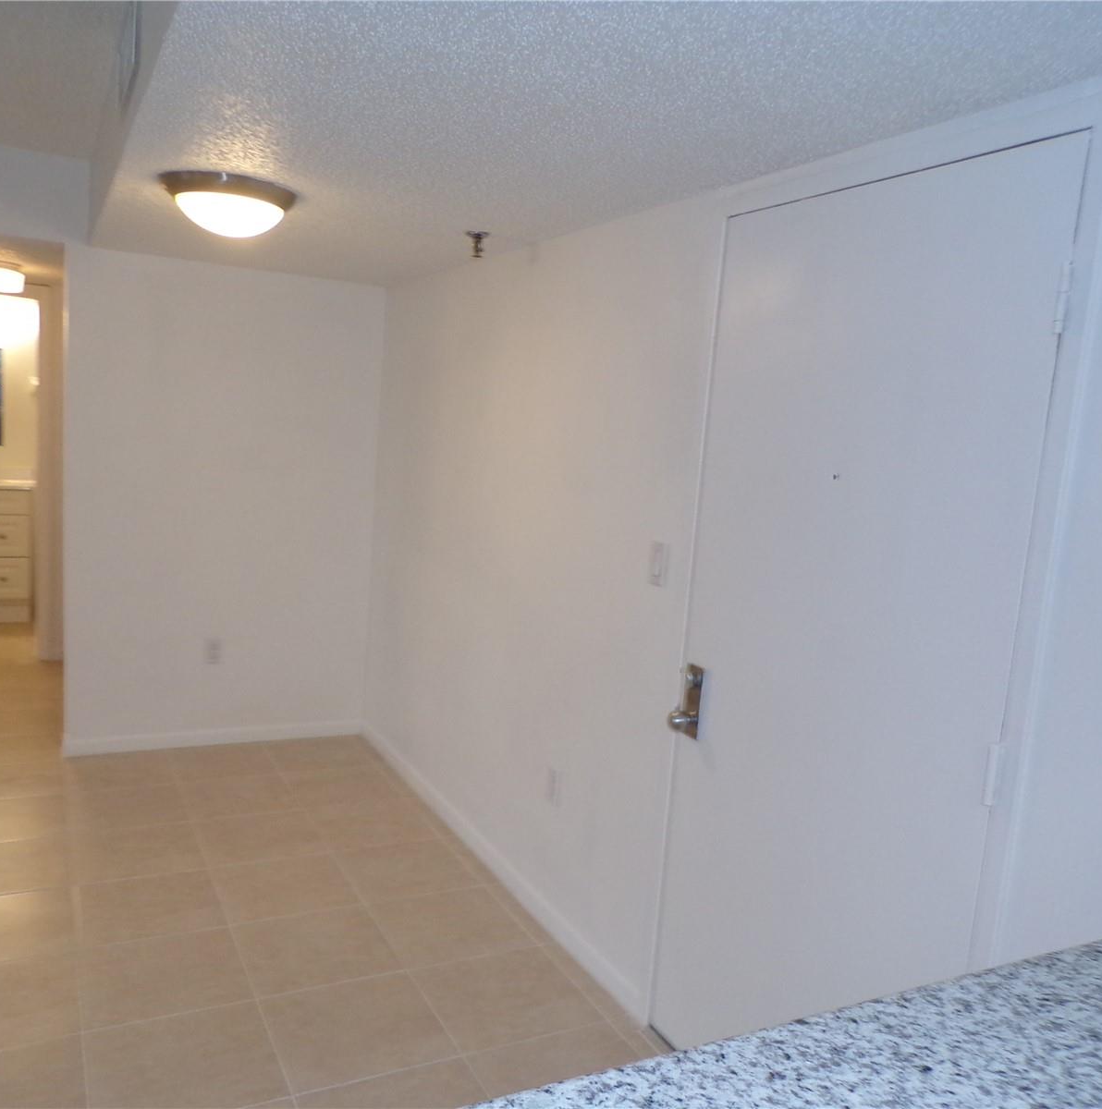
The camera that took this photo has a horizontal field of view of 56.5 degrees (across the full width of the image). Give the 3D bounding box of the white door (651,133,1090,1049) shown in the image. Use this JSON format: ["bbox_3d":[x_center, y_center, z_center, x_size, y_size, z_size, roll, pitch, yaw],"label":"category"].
[{"bbox_3d":[0.571,0.281,2.078,0.110,2.090,0.980,1,8,-27],"label":"white door"}]

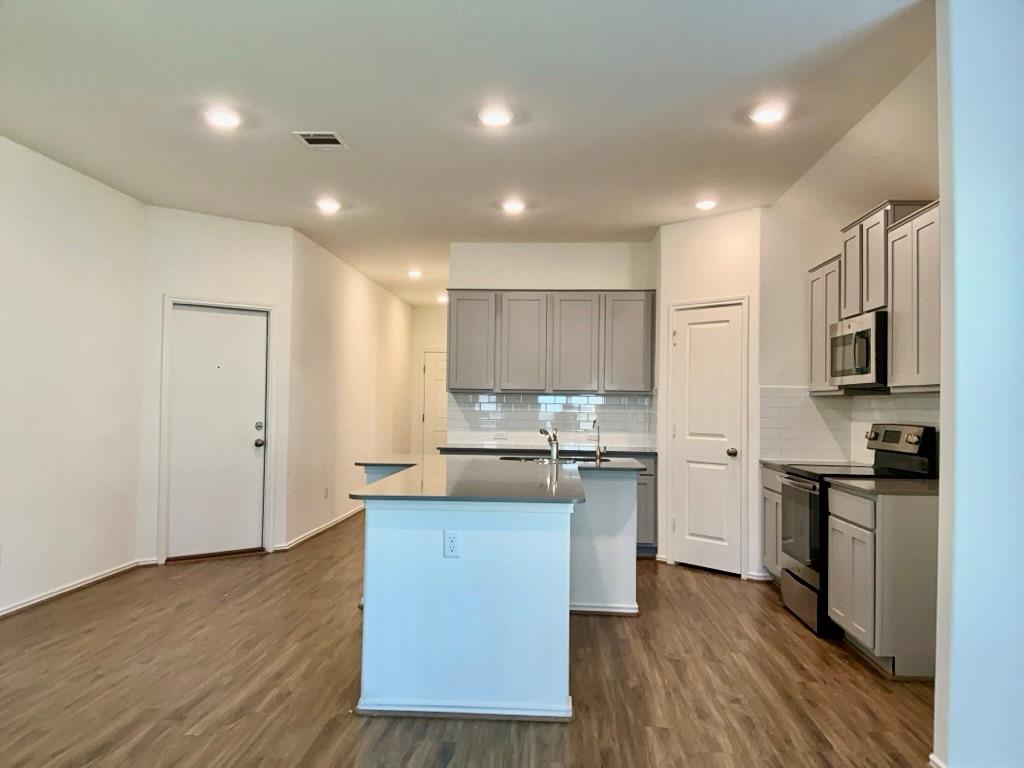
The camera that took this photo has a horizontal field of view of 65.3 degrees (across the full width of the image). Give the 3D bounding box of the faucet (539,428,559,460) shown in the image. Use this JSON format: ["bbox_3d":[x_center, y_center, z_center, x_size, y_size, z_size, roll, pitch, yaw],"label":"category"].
[{"bbox_3d":[0.246,0.403,5.281,0.075,0.220,0.200,1,-2,-26],"label":"faucet"}]

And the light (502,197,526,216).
[{"bbox_3d":[0.016,-1.333,6.022,0.175,0.030,0.175,1,-1,4],"label":"light"}]

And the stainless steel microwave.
[{"bbox_3d":[2.249,-0.195,4.831,0.400,0.430,0.750,1,-2,3],"label":"stainless steel microwave"}]

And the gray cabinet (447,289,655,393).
[{"bbox_3d":[0.355,-0.362,7.216,1.830,0.923,0.325,1,-2,3],"label":"gray cabinet"}]

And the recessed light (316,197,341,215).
[{"bbox_3d":[-1.395,-1.350,6.084,0.175,0.030,0.175,1,-1,4],"label":"recessed light"}]

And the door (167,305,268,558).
[{"bbox_3d":[-2.407,0.376,6.565,0.800,2.020,0.050,2,-2,-41],"label":"door"}]

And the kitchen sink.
[{"bbox_3d":[0.284,0.616,5.399,0.760,0.200,0.470,1,-1,4],"label":"kitchen sink"}]

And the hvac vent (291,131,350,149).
[{"bbox_3d":[-1.084,-1.383,4.557,0.255,0.025,0.275,1,-1,4],"label":"hvac vent"}]

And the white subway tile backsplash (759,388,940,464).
[{"bbox_3d":[2.118,0.264,4.861,0.655,0.550,2.160,1,-2,3],"label":"white subway tile backsplash"}]

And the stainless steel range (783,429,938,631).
[{"bbox_3d":[2.032,0.833,4.775,0.690,1.170,0.760,1,-1,4],"label":"stainless steel range"}]

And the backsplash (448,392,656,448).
[{"bbox_3d":[0.365,0.331,7.355,1.890,0.480,0.020,1,-2,3],"label":"backsplash"}]

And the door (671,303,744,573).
[{"bbox_3d":[1.559,0.426,6.374,0.050,2.050,0.615,2,-2,-43],"label":"door"}]

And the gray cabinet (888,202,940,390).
[{"bbox_3d":[2.249,-0.414,4.131,0.325,0.920,0.660,1,-2,3],"label":"gray cabinet"}]

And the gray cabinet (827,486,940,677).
[{"bbox_3d":[2.057,0.975,4.092,0.650,0.876,0.685,1,-2,3],"label":"gray cabinet"}]

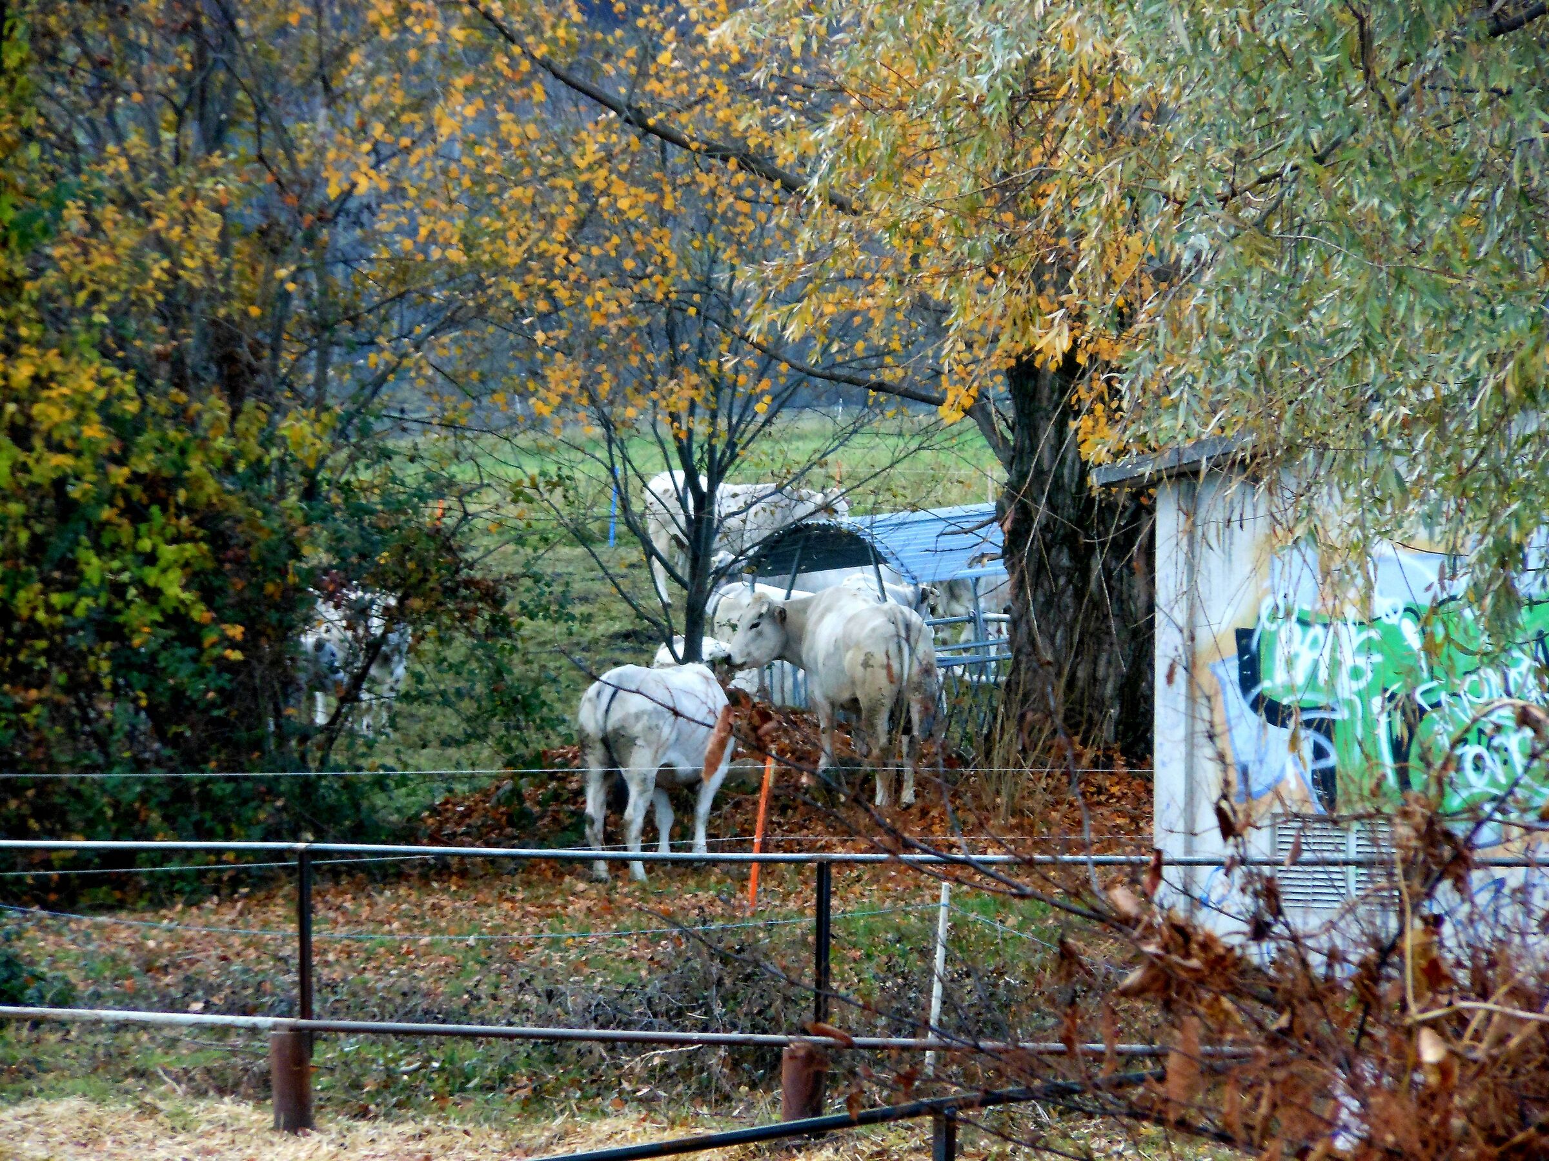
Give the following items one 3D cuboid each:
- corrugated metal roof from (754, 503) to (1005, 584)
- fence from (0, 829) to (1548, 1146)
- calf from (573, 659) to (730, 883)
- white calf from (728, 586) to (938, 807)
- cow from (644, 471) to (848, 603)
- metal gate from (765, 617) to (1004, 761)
[{"bbox_3d":[0.980,-0.310,77.000,1.650,0.520,2.200,2,4,29],"label":"corrugated metal roof"},{"bbox_3d":[0.003,1.752,38.014,7.000,1.250,0.200,0,3,11],"label":"fence"},{"bbox_3d":[-0.702,1.091,52.799,0.600,1.270,1.900,1,3,15],"label":"calf"},{"bbox_3d":[0.411,0.748,59.090,0.750,1.400,1.950,-1,3,-25],"label":"white calf"},{"bbox_3d":[-0.279,-0.411,86.065,2.050,1.340,0.650,0,3,-10],"label":"cow"},{"bbox_3d":[0.986,0.755,62.679,1.350,1.070,3.000,1,3,23],"label":"metal gate"}]

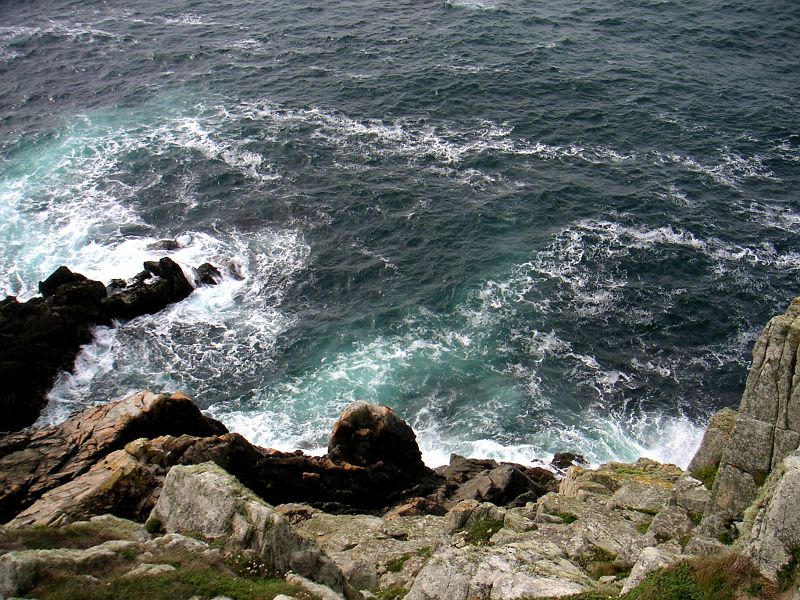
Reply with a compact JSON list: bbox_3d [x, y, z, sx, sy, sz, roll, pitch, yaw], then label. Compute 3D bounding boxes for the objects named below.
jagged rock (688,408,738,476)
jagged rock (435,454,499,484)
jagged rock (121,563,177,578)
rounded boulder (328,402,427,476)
[{"bbox_3d":[5.675,2.596,16.000,0.950,1.300,0.950,0,28,0],"label":"jagged rock"},{"bbox_3d":[2.037,5.145,26.500,1.850,0.850,1.200,0,28,0],"label":"jagged rock"},{"bbox_3d":[-2.368,2.561,8.300,0.500,0.140,0.230,0,28,0],"label":"jagged rock"},{"bbox_3d":[-0.661,4.320,27.000,3.000,2.400,2.200,0,28,0],"label":"rounded boulder"}]

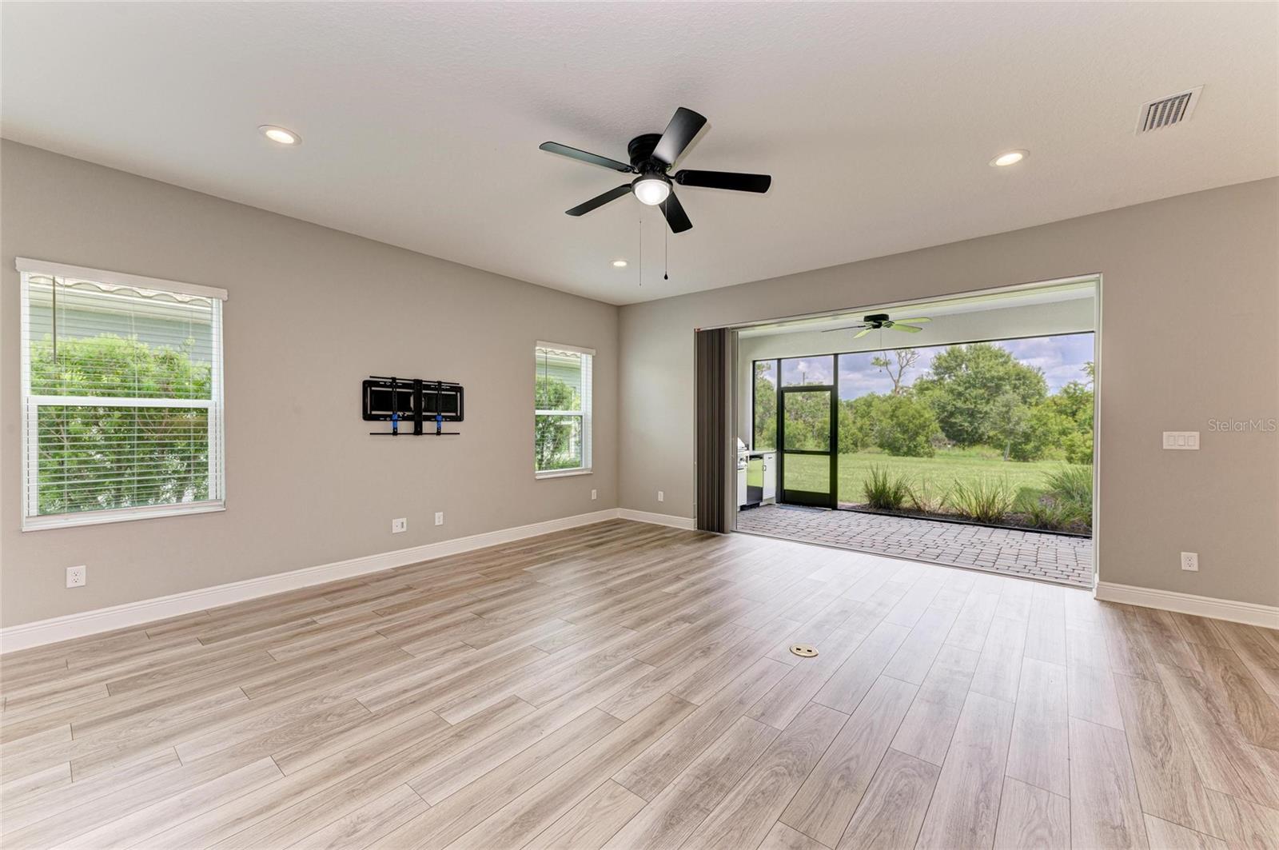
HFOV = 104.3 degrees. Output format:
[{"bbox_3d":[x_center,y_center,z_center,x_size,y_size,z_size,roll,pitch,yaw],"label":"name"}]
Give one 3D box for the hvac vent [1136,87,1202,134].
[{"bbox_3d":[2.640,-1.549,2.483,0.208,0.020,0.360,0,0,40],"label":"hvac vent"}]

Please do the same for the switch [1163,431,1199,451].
[{"bbox_3d":[3.687,0.108,3.379,0.166,0.120,0.014,0,0,40],"label":"switch"}]

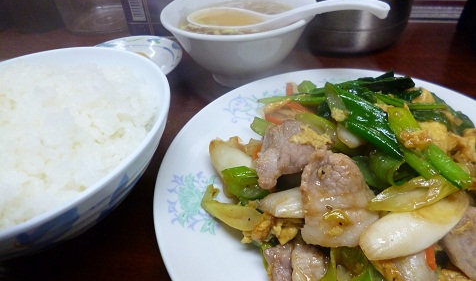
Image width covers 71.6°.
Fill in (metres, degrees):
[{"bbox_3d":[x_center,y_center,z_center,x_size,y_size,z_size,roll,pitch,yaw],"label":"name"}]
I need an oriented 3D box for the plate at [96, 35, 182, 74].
[{"bbox_3d":[-0.096,-0.061,0.293,0.098,0.023,0.098,-2,42,2],"label":"plate"}]

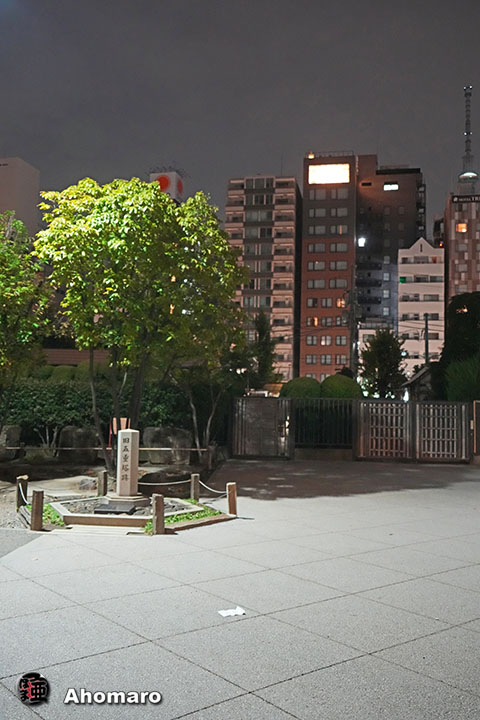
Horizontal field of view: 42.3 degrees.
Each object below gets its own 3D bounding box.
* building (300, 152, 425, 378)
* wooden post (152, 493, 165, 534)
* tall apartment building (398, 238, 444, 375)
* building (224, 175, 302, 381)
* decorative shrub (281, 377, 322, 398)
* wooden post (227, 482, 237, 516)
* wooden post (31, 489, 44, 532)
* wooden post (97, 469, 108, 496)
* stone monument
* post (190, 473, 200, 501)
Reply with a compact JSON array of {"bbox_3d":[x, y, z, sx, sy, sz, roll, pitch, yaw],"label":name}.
[{"bbox_3d":[21.861,-11.570,111.856,20.500,46.300,15.000,0,-5,10],"label":"building"},{"bbox_3d":[-0.995,1.919,7.716,0.130,0.490,0.130,1,-5,5],"label":"wooden post"},{"bbox_3d":[28.841,-3.716,99.627,7.000,28.800,10.000,0,-5,13],"label":"tall apartment building"},{"bbox_3d":[4.404,-9.683,109.658,12.000,41.500,13.000,0,-5,10],"label":"building"},{"bbox_3d":[2.412,1.838,24.437,1.680,2.300,1.680,1,-5,0],"label":"decorative shrub"},{"bbox_3d":[-0.091,2.046,9.029,0.125,0.500,0.125,1,-5,5],"label":"wooden post"},{"bbox_3d":[-2.555,1.899,7.822,0.135,0.490,0.135,1,-5,5],"label":"wooden post"},{"bbox_3d":[-2.380,2.157,10.748,0.130,0.490,0.130,1,-5,5],"label":"wooden post"},{"bbox_3d":[-1.662,1.521,9.198,0.310,1.000,0.270,1,-5,6],"label":"stone monument"},{"bbox_3d":[-0.761,2.174,10.523,0.125,0.480,0.125,1,-5,5],"label":"post"}]

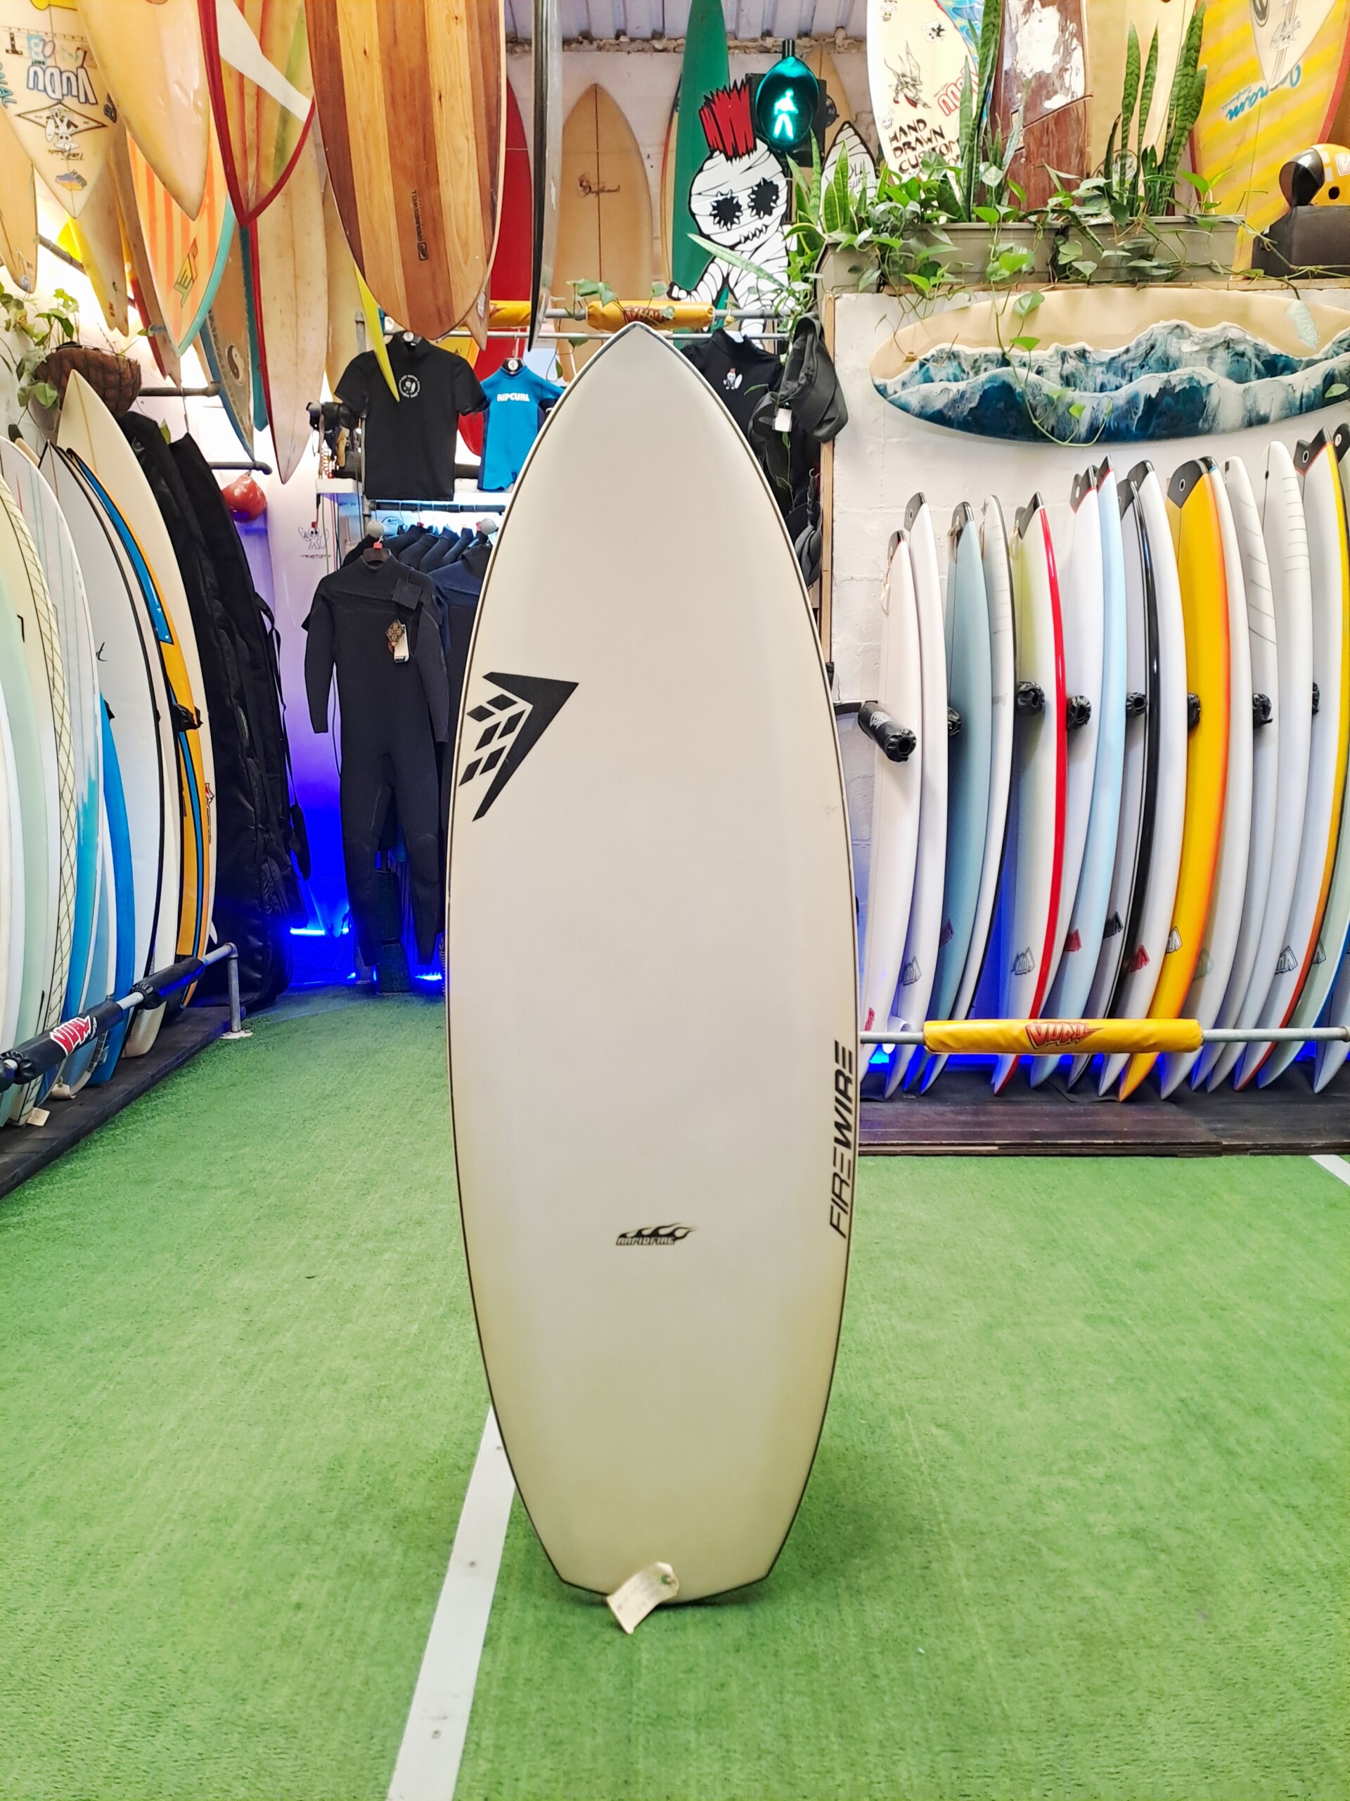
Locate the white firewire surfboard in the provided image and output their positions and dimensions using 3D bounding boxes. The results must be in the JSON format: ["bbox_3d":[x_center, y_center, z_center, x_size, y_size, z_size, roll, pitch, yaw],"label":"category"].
[{"bbox_3d":[-0.029,0.100,1.673,0.515,1.624,0.110,-1,3,0],"label":"white firewire surfboard"}]

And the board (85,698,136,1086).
[{"bbox_3d":[-1.865,-0.118,3.876,0.480,1.350,0.090,-2,5,0],"label":"board"}]

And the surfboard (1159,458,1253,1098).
[{"bbox_3d":[1.522,-0.337,3.749,0.120,1.842,0.510,3,4,0],"label":"surfboard"}]

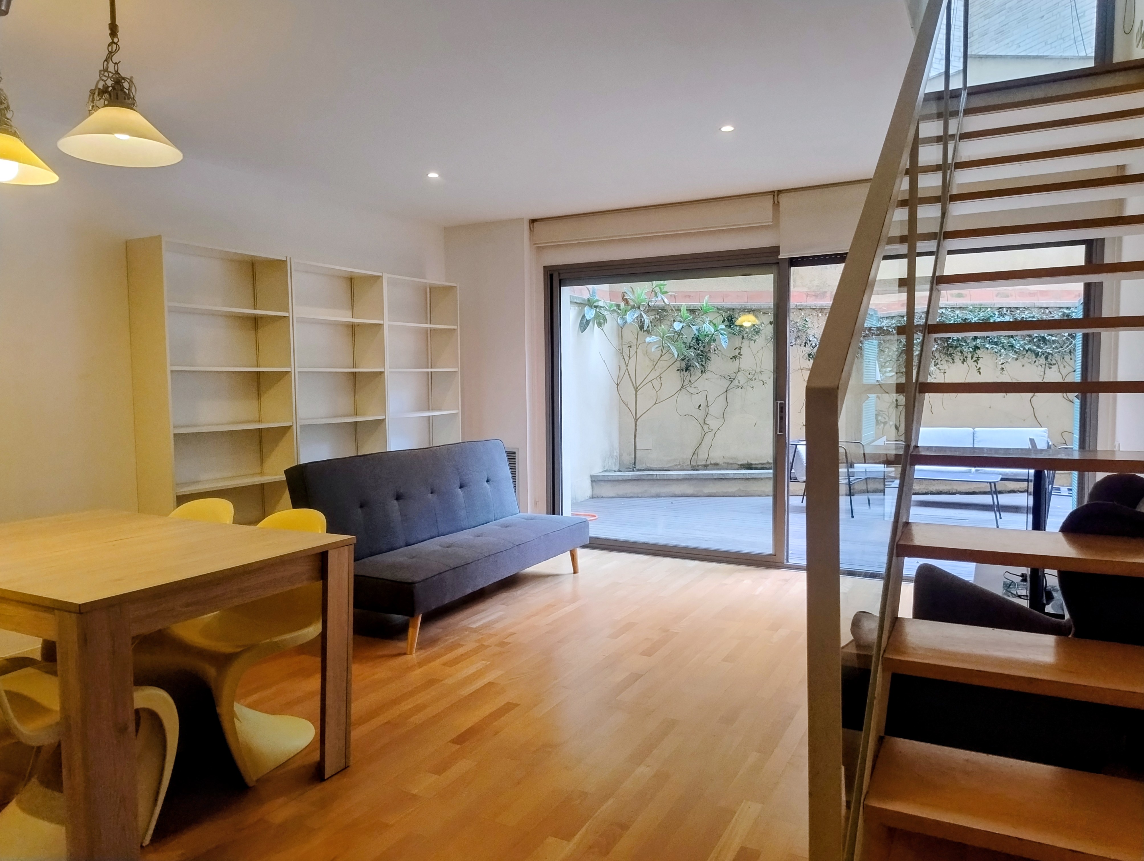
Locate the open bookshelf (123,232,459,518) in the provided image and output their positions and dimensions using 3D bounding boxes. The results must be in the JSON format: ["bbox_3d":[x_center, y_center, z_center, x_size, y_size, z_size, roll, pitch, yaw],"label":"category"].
[{"bbox_3d":[-1.611,-0.052,5.231,0.305,2.020,2.400,1,4,30],"label":"open bookshelf"}]

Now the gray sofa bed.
[{"bbox_3d":[-0.661,0.558,4.618,0.800,0.865,1.814,1,4,27],"label":"gray sofa bed"}]

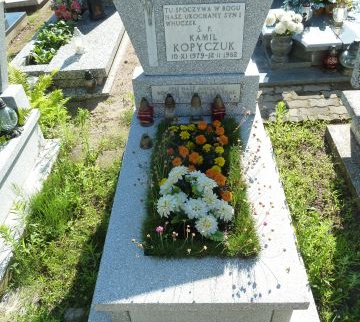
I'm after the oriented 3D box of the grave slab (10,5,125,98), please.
[{"bbox_3d":[-1.039,-1.197,3.573,0.950,0.240,1.600,-1,43,3],"label":"grave slab"}]

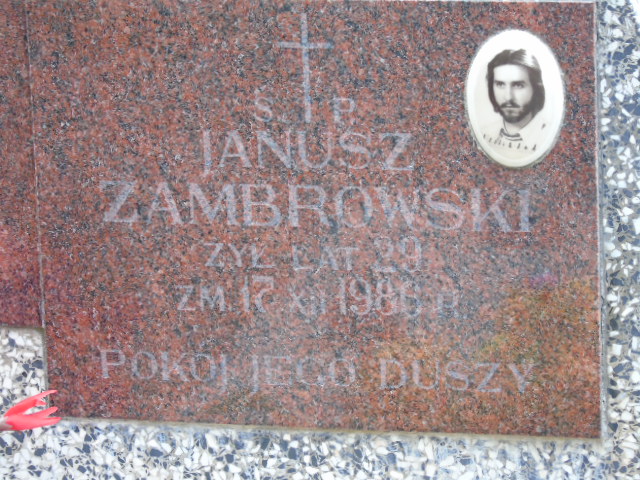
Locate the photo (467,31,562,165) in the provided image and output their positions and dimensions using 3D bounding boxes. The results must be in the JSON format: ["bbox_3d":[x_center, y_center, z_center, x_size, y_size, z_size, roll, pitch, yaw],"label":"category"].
[{"bbox_3d":[0.172,-0.125,3.034,0.089,0.125,0.010,2,16,12],"label":"photo"}]

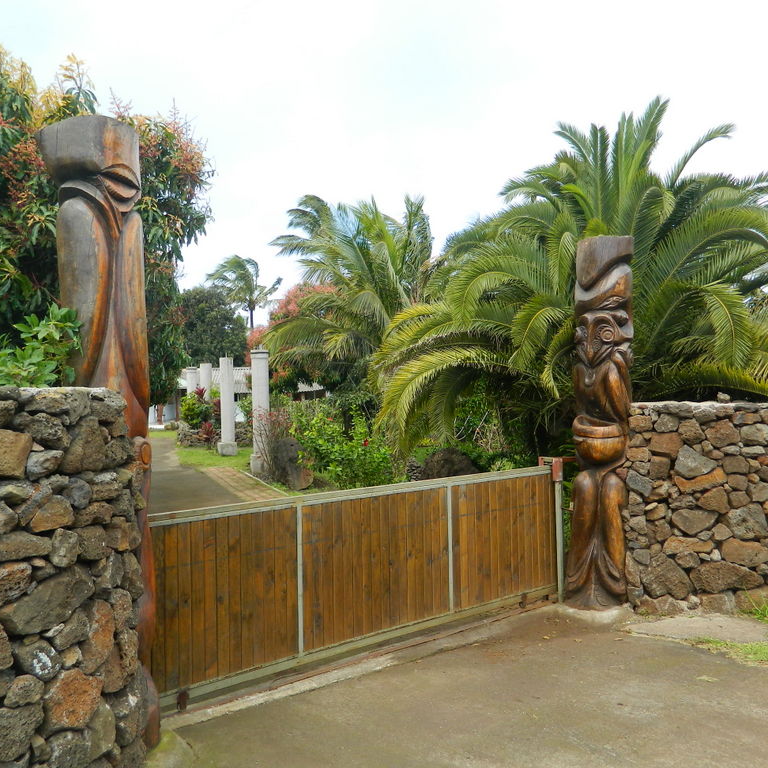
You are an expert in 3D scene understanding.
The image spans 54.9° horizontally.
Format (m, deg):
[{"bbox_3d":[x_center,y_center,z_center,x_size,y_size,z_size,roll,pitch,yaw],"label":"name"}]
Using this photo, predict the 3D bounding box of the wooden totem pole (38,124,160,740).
[{"bbox_3d":[-1.436,0.241,3.748,0.460,3.094,0.460,-1,-1,-43],"label":"wooden totem pole"}]

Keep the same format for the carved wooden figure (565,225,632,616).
[{"bbox_3d":[1.710,0.295,5.894,0.440,2.850,0.440,-2,-1,26],"label":"carved wooden figure"}]

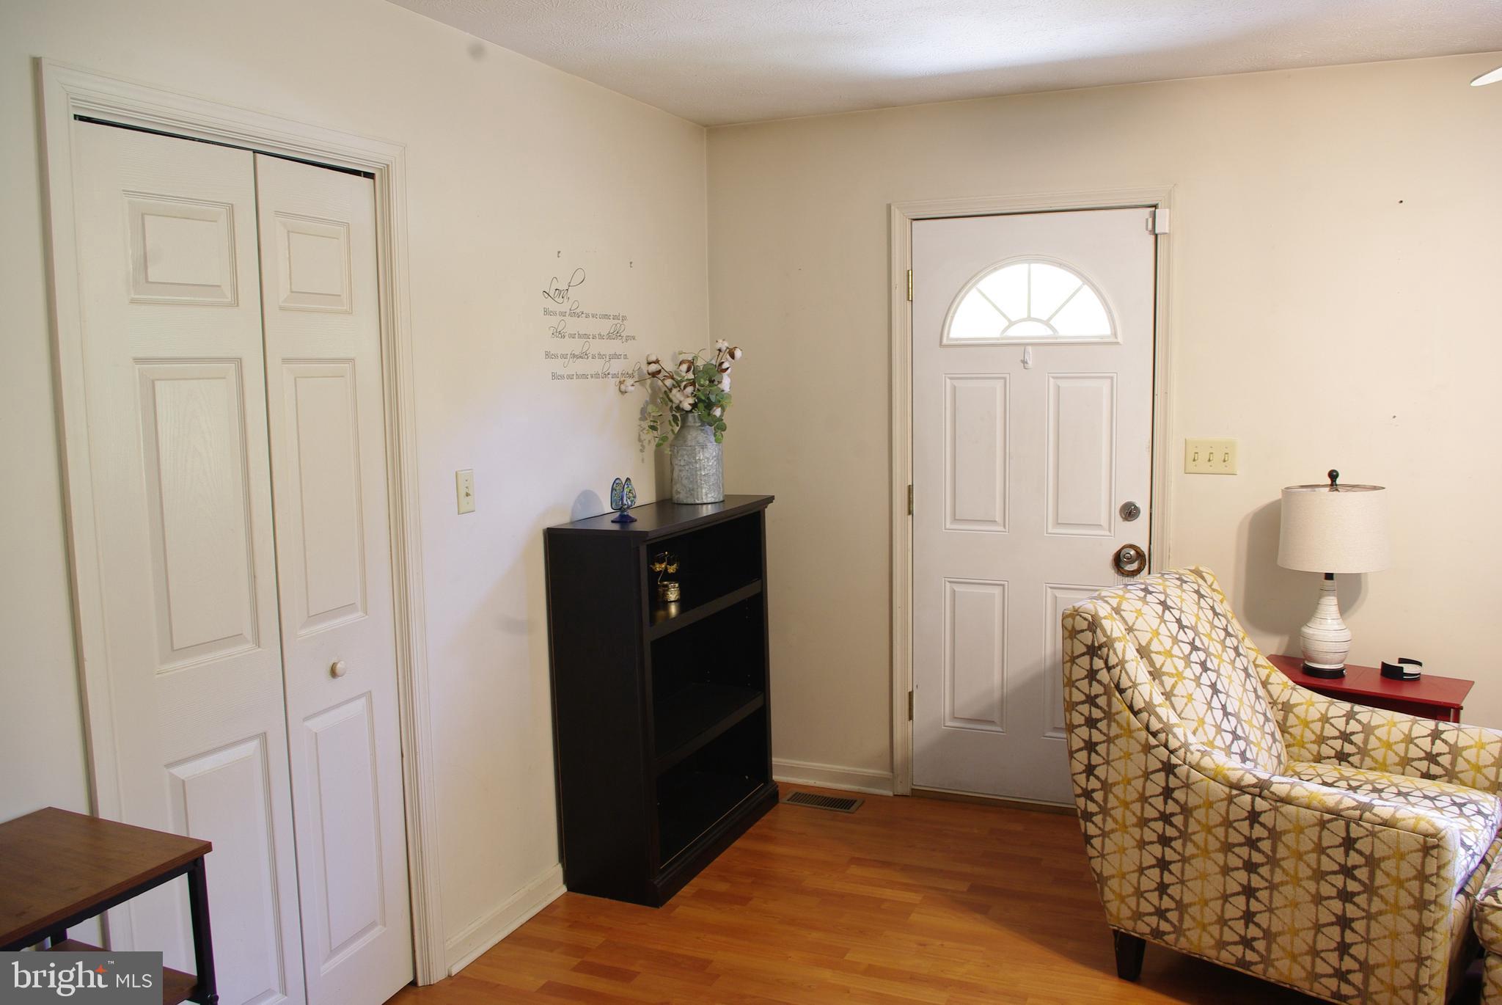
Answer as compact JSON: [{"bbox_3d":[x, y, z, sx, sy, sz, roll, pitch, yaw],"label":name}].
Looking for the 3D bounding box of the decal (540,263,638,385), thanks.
[{"bbox_3d":[-0.485,-0.541,3.480,0.006,0.355,0.535,2,7,24],"label":"decal"}]

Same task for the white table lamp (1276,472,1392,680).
[{"bbox_3d":[1.660,0.198,3.231,0.303,0.606,0.303,5,8,39],"label":"white table lamp"}]

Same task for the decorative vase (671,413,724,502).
[{"bbox_3d":[-0.185,-0.151,3.840,0.175,0.300,0.175,-1,6,0],"label":"decorative vase"}]

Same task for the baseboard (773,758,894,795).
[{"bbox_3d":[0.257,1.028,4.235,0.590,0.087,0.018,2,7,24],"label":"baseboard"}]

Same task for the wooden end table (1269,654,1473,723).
[{"bbox_3d":[1.724,0.816,3.241,0.575,0.660,0.290,5,8,39],"label":"wooden end table"}]

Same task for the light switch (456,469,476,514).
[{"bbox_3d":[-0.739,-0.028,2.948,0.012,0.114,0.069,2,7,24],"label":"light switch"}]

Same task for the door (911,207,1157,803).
[{"bbox_3d":[0.944,0.047,3.838,0.810,2.030,0.045,2,7,24],"label":"door"}]

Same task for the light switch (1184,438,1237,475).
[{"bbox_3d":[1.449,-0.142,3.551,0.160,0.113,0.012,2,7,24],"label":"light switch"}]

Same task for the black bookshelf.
[{"bbox_3d":[-0.237,0.582,3.677,0.325,1.120,0.905,2,7,24],"label":"black bookshelf"}]

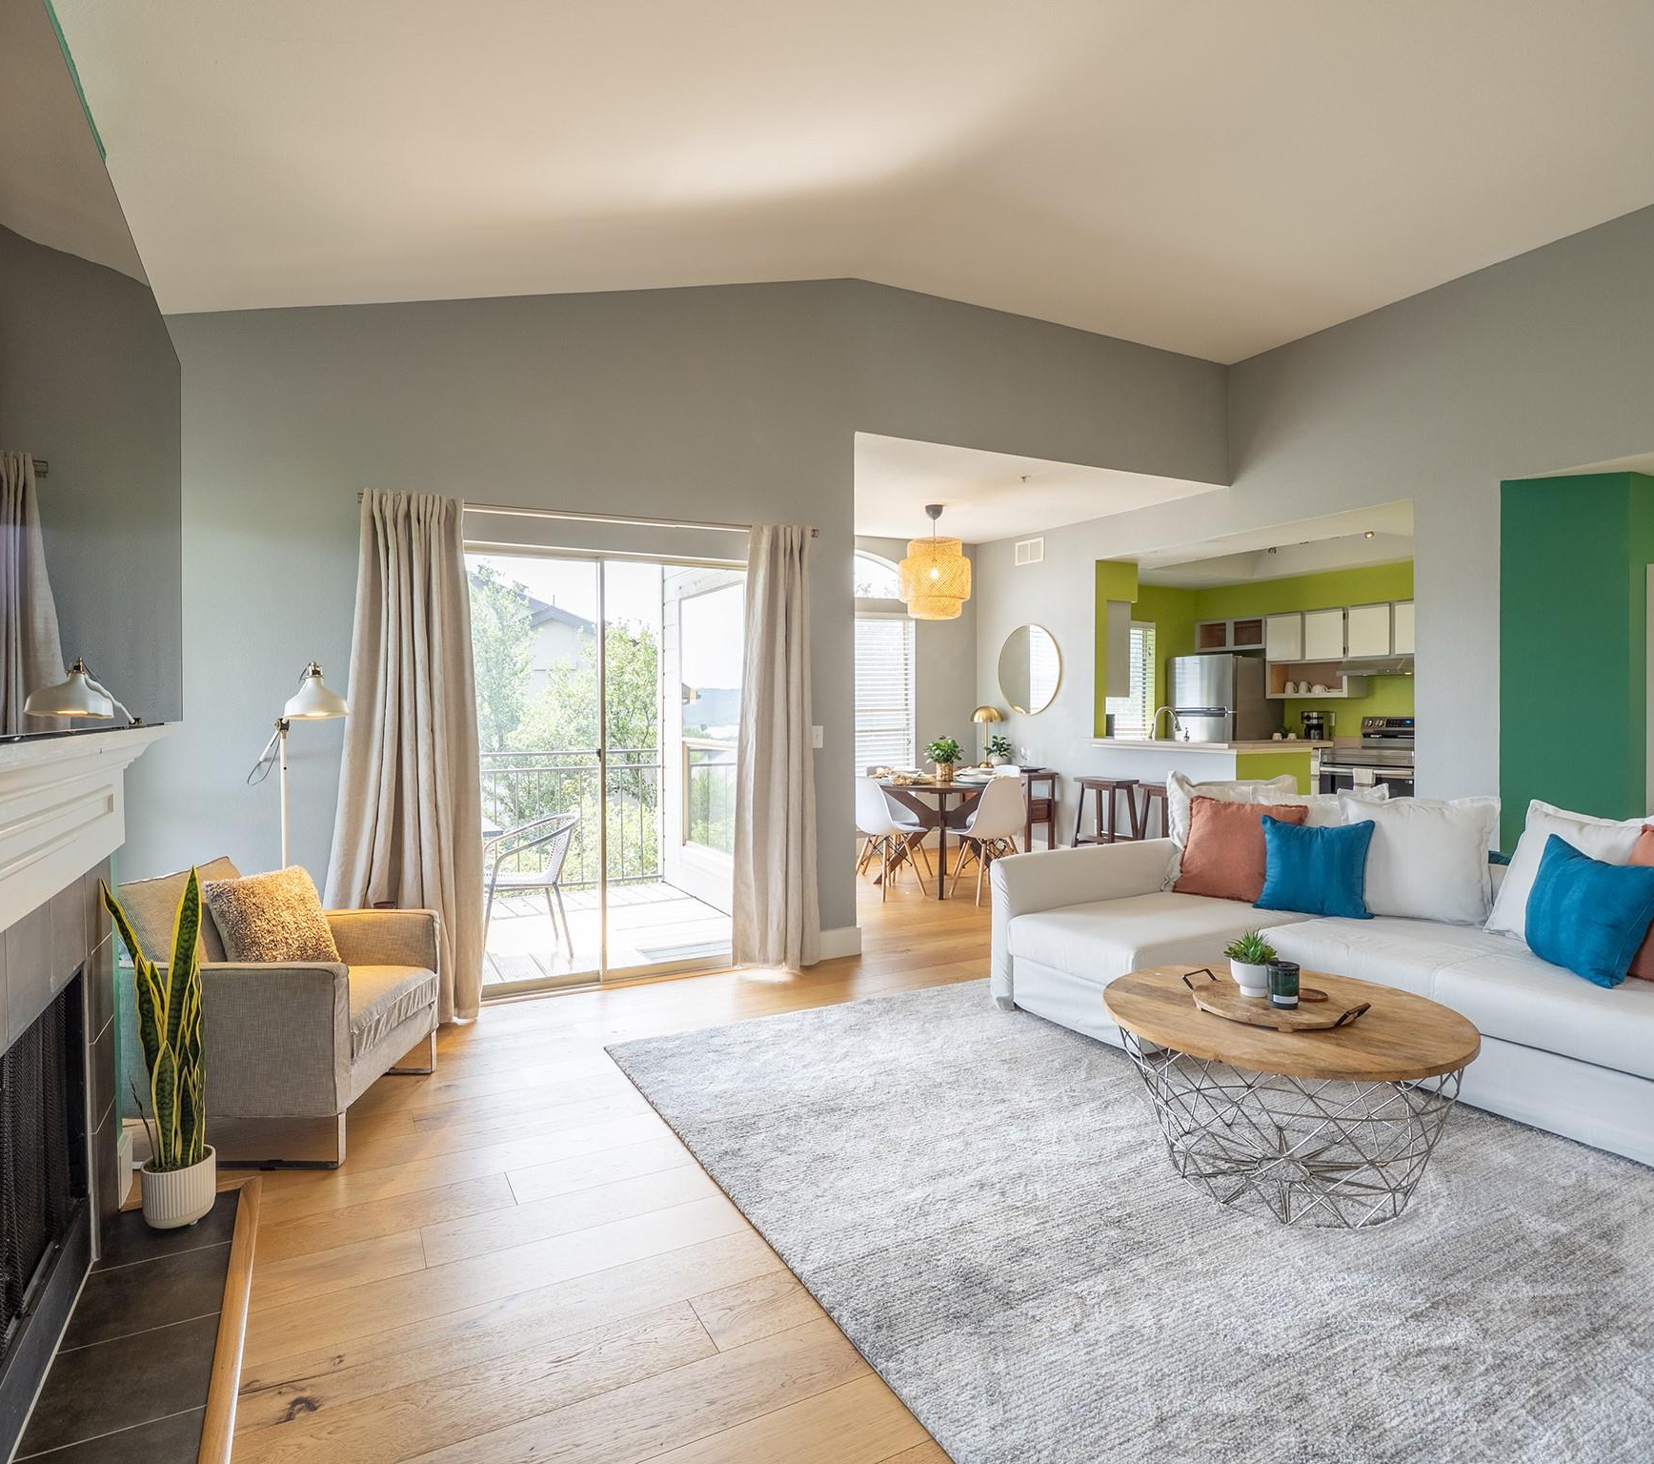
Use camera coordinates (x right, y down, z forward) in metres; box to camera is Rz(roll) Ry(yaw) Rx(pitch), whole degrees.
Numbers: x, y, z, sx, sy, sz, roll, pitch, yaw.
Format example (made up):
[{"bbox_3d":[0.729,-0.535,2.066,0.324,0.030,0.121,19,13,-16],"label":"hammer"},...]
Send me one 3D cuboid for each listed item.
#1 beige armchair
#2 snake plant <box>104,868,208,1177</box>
[{"bbox_3d":[-1.777,0.844,2.895,0.780,0.800,0.700,0,2,-1],"label":"beige armchair"},{"bbox_3d":[-1.704,0.740,2.259,0.205,0.781,0.170,-2,2,-36],"label":"snake plant"}]

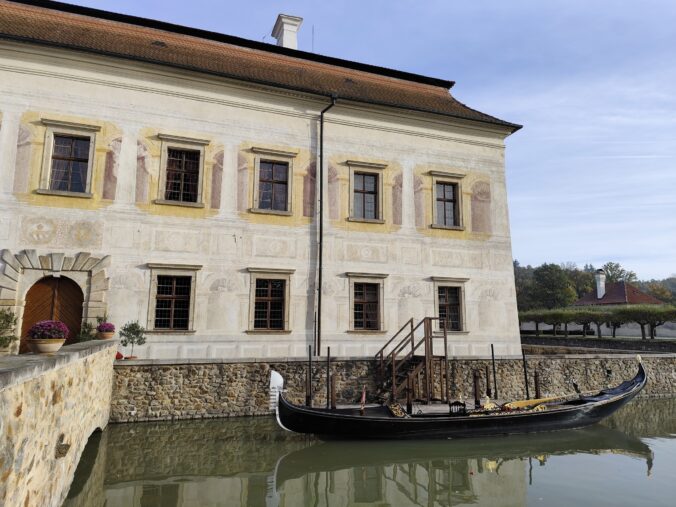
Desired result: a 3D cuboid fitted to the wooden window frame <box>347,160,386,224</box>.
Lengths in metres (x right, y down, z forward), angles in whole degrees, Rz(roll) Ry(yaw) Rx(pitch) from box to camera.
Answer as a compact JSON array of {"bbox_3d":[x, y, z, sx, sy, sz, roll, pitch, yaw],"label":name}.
[{"bbox_3d":[1.271,-2.611,19.218,1.820,2.630,0.300,3,-9,-19],"label":"wooden window frame"}]

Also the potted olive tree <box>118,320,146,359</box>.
[{"bbox_3d":[-6.532,2.847,14.145,0.860,1.460,0.860,3,-11,-18],"label":"potted olive tree"}]

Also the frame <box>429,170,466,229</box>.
[{"bbox_3d":[4.918,-2.291,19.881,1.760,2.570,0.330,4,-10,-18],"label":"frame"}]

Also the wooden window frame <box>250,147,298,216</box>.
[{"bbox_3d":[-2.480,-2.751,17.460,1.740,2.560,0.330,4,-10,-18],"label":"wooden window frame"}]

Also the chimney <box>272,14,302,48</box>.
[{"bbox_3d":[-2.671,-10.901,23.637,1.170,2.200,1.700,4,-10,-18],"label":"chimney"}]

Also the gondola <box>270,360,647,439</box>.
[{"bbox_3d":[3.824,3.583,11.375,10.950,1.850,1.450,3,-11,-16],"label":"gondola"}]

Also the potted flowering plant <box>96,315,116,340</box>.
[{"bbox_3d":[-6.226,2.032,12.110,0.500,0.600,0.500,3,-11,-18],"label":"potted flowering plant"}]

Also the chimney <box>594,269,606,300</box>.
[{"bbox_3d":[33.277,3.889,57.000,0.950,3.900,0.950,4,-10,-18],"label":"chimney"}]

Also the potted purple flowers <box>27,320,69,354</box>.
[{"bbox_3d":[-3.378,0.967,5.196,0.420,0.385,0.420,4,-10,-18],"label":"potted purple flowers"}]

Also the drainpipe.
[{"bbox_3d":[-0.488,-1.159,17.578,0.450,10.500,0.600,4,-10,-18],"label":"drainpipe"}]

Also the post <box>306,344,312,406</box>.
[{"bbox_3d":[-0.775,3.609,12.688,0.090,2.010,0.090,3,-11,-18],"label":"post"}]

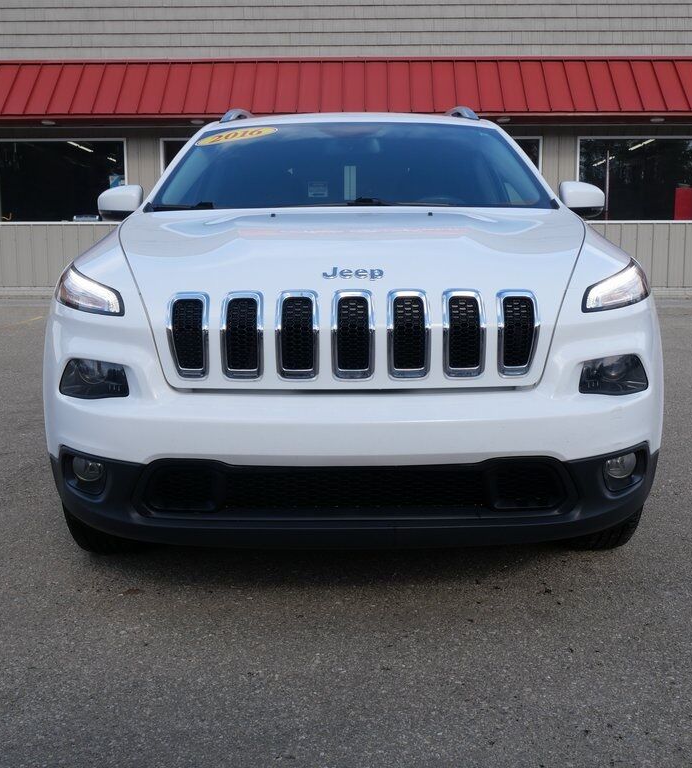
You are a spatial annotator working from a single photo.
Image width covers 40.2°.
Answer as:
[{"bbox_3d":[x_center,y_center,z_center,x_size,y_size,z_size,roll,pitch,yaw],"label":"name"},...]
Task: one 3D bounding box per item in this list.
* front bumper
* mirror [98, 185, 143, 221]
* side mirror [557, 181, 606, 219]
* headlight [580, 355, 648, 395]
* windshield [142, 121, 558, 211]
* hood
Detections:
[{"bbox_3d":[0.033,0.287,2.576,1.730,0.240,0.460,0,7,0],"label":"front bumper"},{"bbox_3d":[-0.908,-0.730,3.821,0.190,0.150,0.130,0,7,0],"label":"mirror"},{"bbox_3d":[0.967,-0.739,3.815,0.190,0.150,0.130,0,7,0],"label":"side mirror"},{"bbox_3d":[0.716,-0.025,2.505,0.190,0.110,0.130,-2,7,-12],"label":"headlight"},{"bbox_3d":[0.032,-0.851,3.743,1.490,0.140,0.920,0,37,0],"label":"windshield"},{"bbox_3d":[0.031,-0.317,2.903,1.530,0.500,1.320,0,11,0],"label":"hood"}]

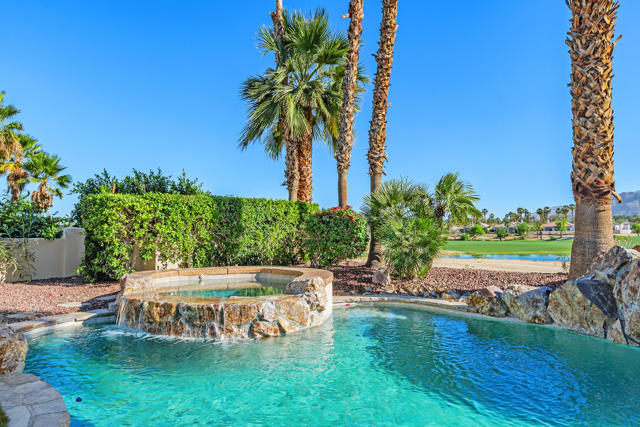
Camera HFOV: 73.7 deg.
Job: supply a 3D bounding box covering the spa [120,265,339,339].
[{"bbox_3d":[-1.580,1.347,7.157,3.550,0.610,3.500,0,-2,5],"label":"spa"}]

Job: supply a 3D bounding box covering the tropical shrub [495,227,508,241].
[{"bbox_3d":[28.924,3.213,67.929,2.250,2.250,2.250,0,-2,0],"label":"tropical shrub"}]

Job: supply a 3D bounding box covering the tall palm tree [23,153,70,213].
[{"bbox_3d":[-19.229,-0.970,30.053,3.400,6.650,3.400,0,-2,0],"label":"tall palm tree"}]

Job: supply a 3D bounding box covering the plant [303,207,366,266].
[{"bbox_3d":[0.537,0.773,13.881,2.050,2.010,1.950,0,-2,0],"label":"plant"}]

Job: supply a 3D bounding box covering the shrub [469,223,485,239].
[{"bbox_3d":[27.508,3.135,74.936,2.800,3.000,2.800,0,-2,0],"label":"shrub"}]

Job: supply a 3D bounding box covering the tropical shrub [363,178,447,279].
[{"bbox_3d":[2.297,0.373,11.594,2.300,2.650,2.200,0,-2,0],"label":"tropical shrub"}]

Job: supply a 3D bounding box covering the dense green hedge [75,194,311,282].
[{"bbox_3d":[-3.000,0.658,12.585,7.000,2.150,1.600,1,-2,-32],"label":"dense green hedge"}]

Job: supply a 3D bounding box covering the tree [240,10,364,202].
[{"bbox_3d":[-0.700,-3.051,17.118,4.700,9.900,4.700,0,-2,0],"label":"tree"}]

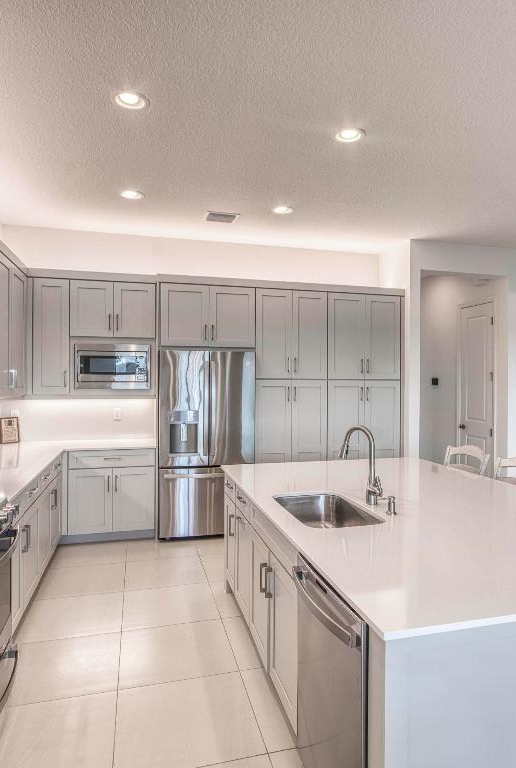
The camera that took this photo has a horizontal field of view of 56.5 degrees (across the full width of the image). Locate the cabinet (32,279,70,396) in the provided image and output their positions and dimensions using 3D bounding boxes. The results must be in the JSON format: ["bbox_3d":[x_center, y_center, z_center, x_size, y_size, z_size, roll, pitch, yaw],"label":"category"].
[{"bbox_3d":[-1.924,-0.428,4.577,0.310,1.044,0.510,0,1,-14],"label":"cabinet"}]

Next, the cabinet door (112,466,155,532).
[{"bbox_3d":[-1.167,1.082,4.525,0.388,0.605,0.022,0,1,-14],"label":"cabinet door"}]

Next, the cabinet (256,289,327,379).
[{"bbox_3d":[0.280,-0.499,5.169,0.765,0.905,0.595,0,1,-14],"label":"cabinet"}]

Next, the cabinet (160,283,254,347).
[{"bbox_3d":[-0.553,-0.656,4.951,0.924,0.593,0.610,0,0,-14],"label":"cabinet"}]

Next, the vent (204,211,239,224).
[{"bbox_3d":[-0.338,-1.534,4.468,0.300,0.020,0.270,0,1,-14],"label":"vent"}]

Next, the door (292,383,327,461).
[{"bbox_3d":[0.531,0.672,4.944,0.387,1.425,0.022,0,1,-14],"label":"door"}]

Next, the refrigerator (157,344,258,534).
[{"bbox_3d":[-0.562,0.585,4.940,0.915,1.790,0.720,0,1,-14],"label":"refrigerator"}]

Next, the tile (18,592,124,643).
[{"bbox_3d":[-1.206,1.520,3.150,0.607,0.010,0.600,0,1,-14],"label":"tile"}]

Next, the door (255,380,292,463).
[{"bbox_3d":[0.161,0.672,4.849,0.378,1.425,0.022,0,1,-14],"label":"door"}]

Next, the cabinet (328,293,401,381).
[{"bbox_3d":[1.056,-0.492,5.358,0.848,0.898,0.610,0,0,-14],"label":"cabinet"}]

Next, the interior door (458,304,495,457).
[{"bbox_3d":[2.680,0.277,5.867,0.035,2.445,0.590,0,1,-14],"label":"interior door"}]

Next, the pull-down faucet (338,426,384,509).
[{"bbox_3d":[0.513,0.405,2.379,0.220,0.386,0.100,0,1,-14],"label":"pull-down faucet"}]

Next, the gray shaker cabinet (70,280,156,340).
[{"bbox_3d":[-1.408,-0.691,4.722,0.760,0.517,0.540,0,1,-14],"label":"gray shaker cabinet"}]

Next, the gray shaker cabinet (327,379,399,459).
[{"bbox_3d":[1.054,0.724,5.367,0.848,1.535,0.610,0,0,-14],"label":"gray shaker cabinet"}]

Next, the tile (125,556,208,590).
[{"bbox_3d":[-0.746,1.506,3.855,0.620,0.010,0.597,0,0,-14],"label":"tile"}]

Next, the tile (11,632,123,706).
[{"bbox_3d":[-1.063,1.515,2.575,0.615,0.010,0.574,0,0,-14],"label":"tile"}]

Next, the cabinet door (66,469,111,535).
[{"bbox_3d":[-1.542,1.070,4.411,0.372,0.598,0.020,0,0,-14],"label":"cabinet door"}]

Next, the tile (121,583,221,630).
[{"bbox_3d":[-0.602,1.510,3.285,0.620,0.010,0.578,0,0,-14],"label":"tile"}]

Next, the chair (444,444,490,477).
[{"bbox_3d":[1.383,0.991,3.675,0.520,1.030,0.460,0,1,-14],"label":"chair"}]

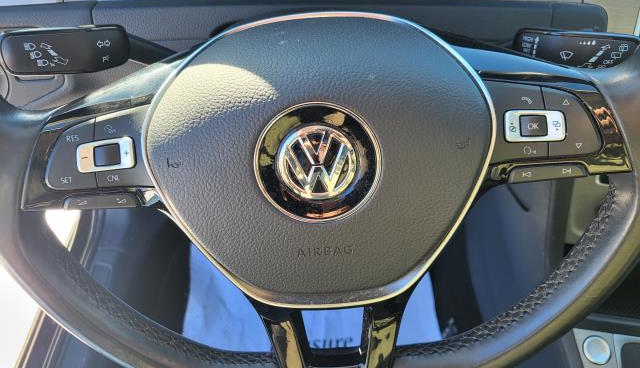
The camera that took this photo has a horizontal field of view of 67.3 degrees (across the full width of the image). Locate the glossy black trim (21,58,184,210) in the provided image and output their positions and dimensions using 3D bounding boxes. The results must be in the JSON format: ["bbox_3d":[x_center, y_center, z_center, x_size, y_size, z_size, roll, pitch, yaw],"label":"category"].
[{"bbox_3d":[-0.115,-0.024,0.255,0.093,0.072,0.025,-4,23,3],"label":"glossy black trim"}]

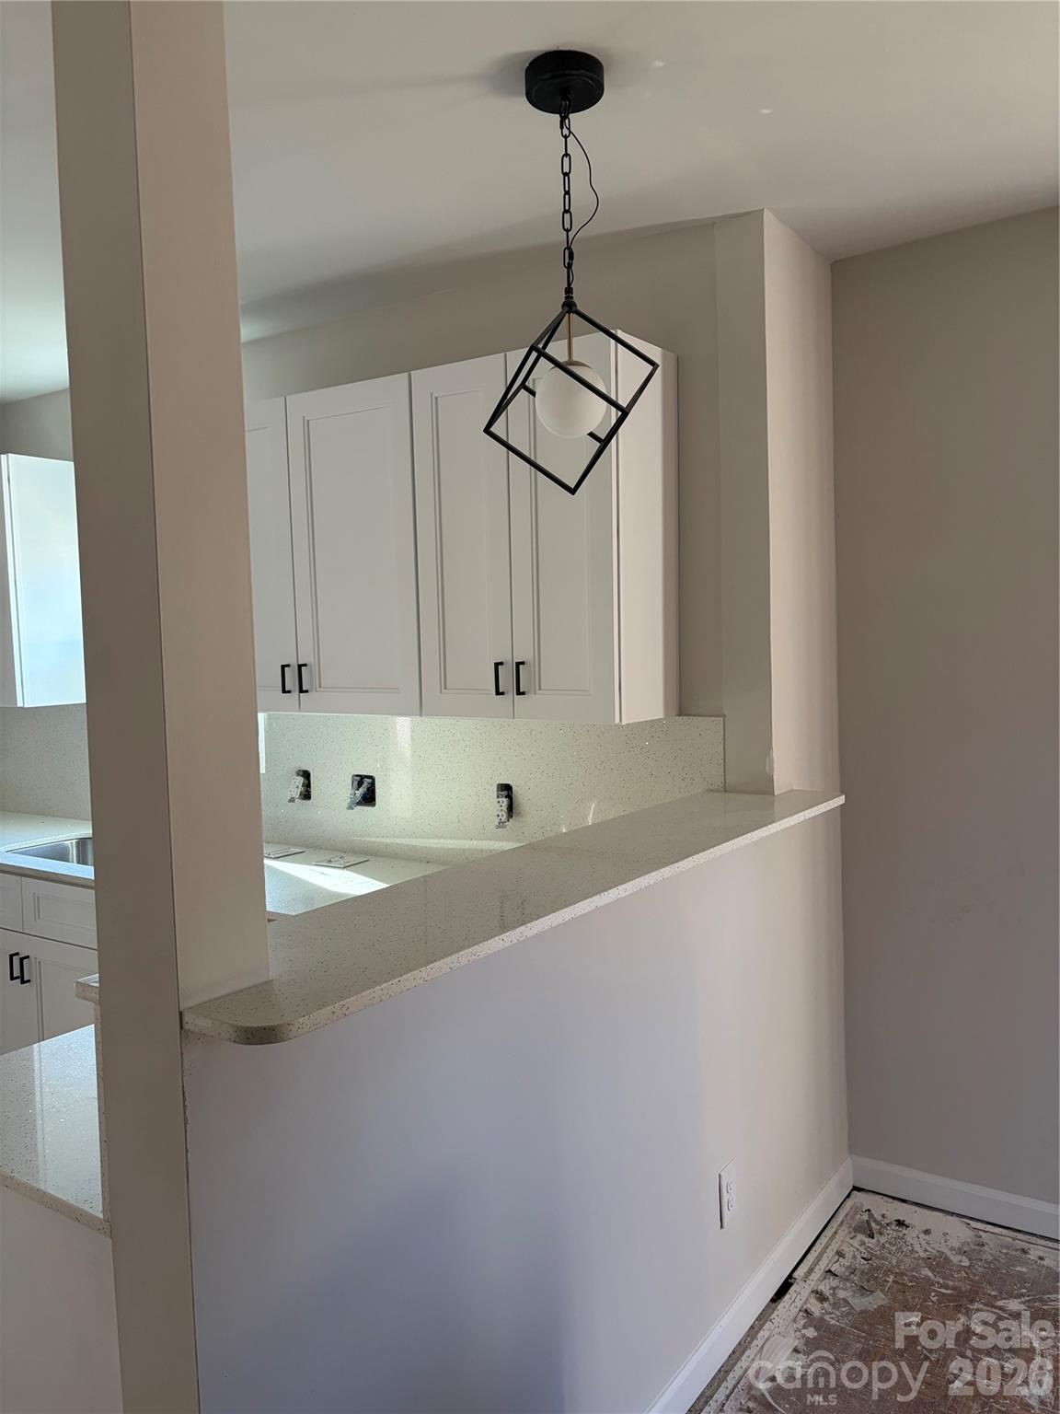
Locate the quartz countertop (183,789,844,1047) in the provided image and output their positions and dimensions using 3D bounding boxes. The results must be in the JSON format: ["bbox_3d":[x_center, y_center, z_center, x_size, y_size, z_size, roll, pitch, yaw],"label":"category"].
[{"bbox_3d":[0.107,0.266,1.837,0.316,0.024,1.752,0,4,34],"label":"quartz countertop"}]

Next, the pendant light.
[{"bbox_3d":[0.071,-0.719,1.817,0.283,0.710,0.298,0,4,34],"label":"pendant light"}]

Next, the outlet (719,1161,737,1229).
[{"bbox_3d":[0.414,1.018,2.225,0.009,0.118,0.074,0,4,34],"label":"outlet"}]

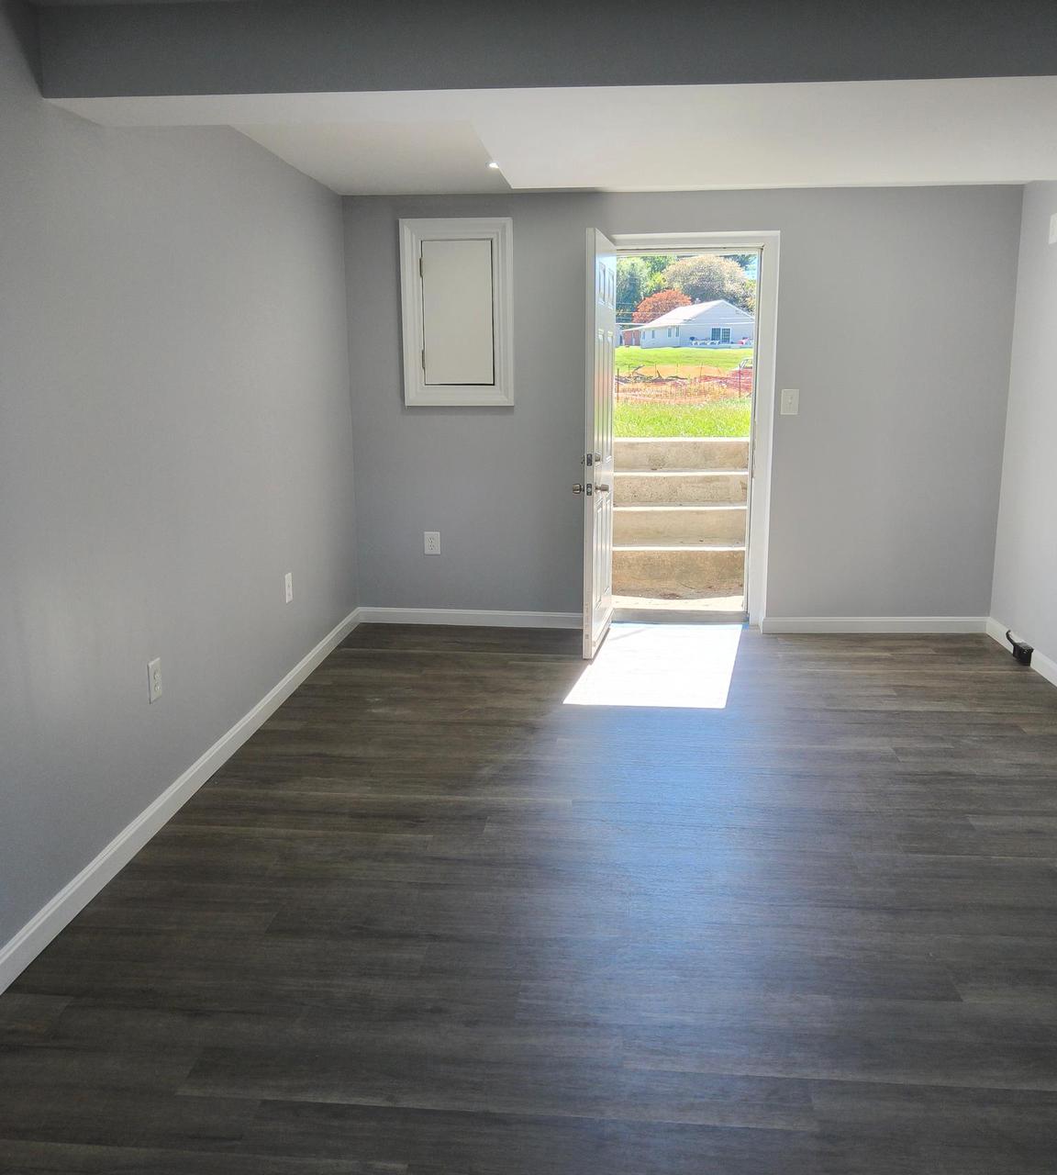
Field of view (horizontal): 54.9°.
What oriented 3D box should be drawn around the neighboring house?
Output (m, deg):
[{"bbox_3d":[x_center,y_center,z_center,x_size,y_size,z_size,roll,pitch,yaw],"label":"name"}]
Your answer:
[{"bbox_3d":[14.782,-23.791,93.388,7.600,4.146,11.000,-4,12,-18],"label":"neighboring house"}]

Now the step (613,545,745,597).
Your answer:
[{"bbox_3d":[0.958,-0.107,6.447,1.000,0.289,0.240,1,11,5],"label":"step"}]

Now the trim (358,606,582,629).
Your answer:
[{"bbox_3d":[-0.281,0.174,5.755,1.417,0.090,0.016,1,11,7],"label":"trim"}]

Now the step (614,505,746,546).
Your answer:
[{"bbox_3d":[0.982,-0.402,6.607,1.000,0.237,0.250,1,11,5],"label":"step"}]

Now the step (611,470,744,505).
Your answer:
[{"bbox_3d":[1.011,-0.660,6.805,1.000,0.197,0.260,1,11,5],"label":"step"}]

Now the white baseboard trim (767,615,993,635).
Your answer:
[{"bbox_3d":[1.881,0.206,5.512,1.223,0.090,0.016,0,11,2],"label":"white baseboard trim"}]

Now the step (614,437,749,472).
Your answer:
[{"bbox_3d":[1.044,-0.912,7.040,1.000,0.201,0.280,1,11,5],"label":"step"}]

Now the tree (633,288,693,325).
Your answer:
[{"bbox_3d":[13.178,-26.526,100.766,5.771,5.914,5.771,0,11,0],"label":"tree"}]

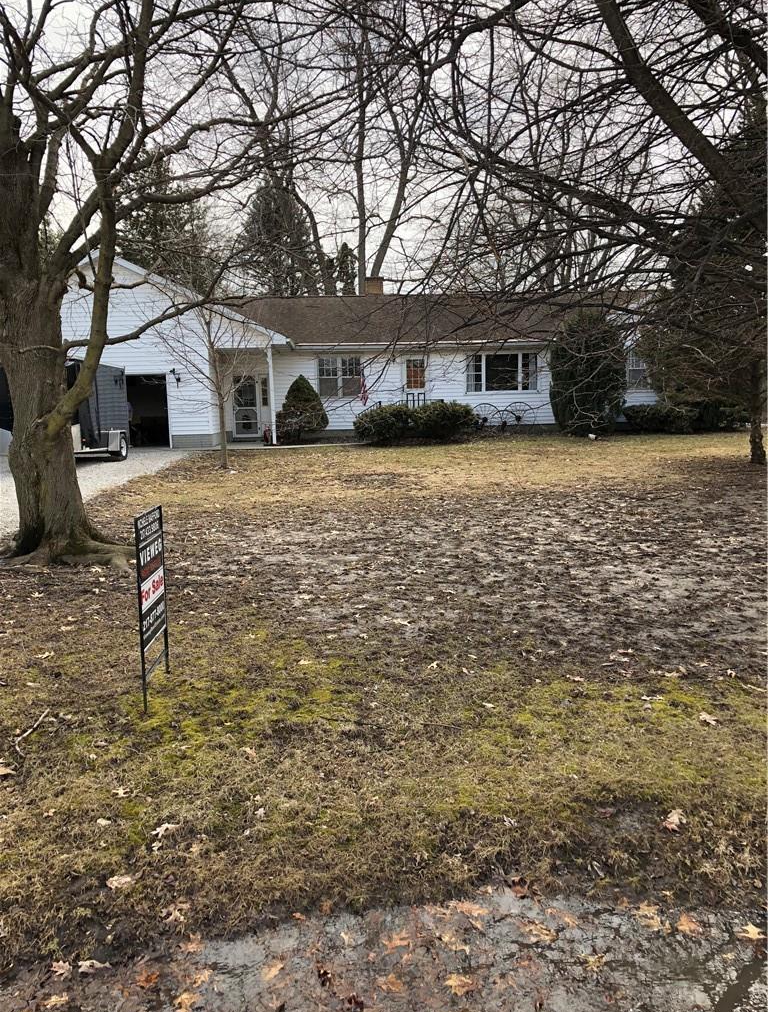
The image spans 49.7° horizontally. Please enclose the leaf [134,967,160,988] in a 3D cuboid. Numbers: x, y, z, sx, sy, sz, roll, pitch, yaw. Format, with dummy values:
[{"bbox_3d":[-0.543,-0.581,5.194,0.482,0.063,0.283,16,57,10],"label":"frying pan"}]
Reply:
[{"bbox_3d":[-0.663,1.326,2.326,0.069,0.015,0.070,-1,8,0],"label":"leaf"}]

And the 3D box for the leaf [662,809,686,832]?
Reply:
[{"bbox_3d":[1.176,1.254,3.308,0.085,0.025,0.140,2,8,25],"label":"leaf"}]

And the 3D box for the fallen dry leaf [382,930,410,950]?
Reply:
[{"bbox_3d":[0.037,1.293,2.471,0.084,0.015,0.088,-1,8,0],"label":"fallen dry leaf"}]

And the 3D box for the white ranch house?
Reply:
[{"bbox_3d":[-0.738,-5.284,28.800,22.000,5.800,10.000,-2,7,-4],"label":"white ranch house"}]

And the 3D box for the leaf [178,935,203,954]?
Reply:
[{"bbox_3d":[-0.573,1.305,2.469,0.075,0.015,0.076,-1,8,0],"label":"leaf"}]

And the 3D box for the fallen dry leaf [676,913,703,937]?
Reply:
[{"bbox_3d":[0.920,1.269,2.513,0.073,0.015,0.095,-1,8,0],"label":"fallen dry leaf"}]

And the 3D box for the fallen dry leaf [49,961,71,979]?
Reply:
[{"bbox_3d":[-0.927,1.326,2.366,0.069,0.015,0.067,-1,8,0],"label":"fallen dry leaf"}]

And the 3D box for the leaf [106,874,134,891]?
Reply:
[{"bbox_3d":[-0.950,1.360,2.994,0.100,0.020,0.070,-1,7,0],"label":"leaf"}]

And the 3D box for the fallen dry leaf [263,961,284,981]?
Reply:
[{"bbox_3d":[-0.318,1.317,2.341,0.066,0.015,0.047,-8,11,-43],"label":"fallen dry leaf"}]

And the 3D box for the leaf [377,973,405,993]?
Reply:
[{"bbox_3d":[0.020,1.440,2.501,0.085,0.015,0.085,-1,7,0],"label":"leaf"}]

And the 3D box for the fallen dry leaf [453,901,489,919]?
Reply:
[{"bbox_3d":[0.271,1.270,2.607,0.119,0.015,0.057,3,9,31],"label":"fallen dry leaf"}]

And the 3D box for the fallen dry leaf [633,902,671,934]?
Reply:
[{"bbox_3d":[0.823,1.266,2.549,0.083,0.015,0.149,-2,8,-3],"label":"fallen dry leaf"}]

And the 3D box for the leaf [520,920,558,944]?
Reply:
[{"bbox_3d":[0.457,1.282,2.486,0.075,0.015,0.126,-7,10,-39],"label":"leaf"}]

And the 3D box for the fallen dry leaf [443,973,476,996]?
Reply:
[{"bbox_3d":[0.228,1.435,2.487,0.090,0.018,0.090,-1,7,0],"label":"fallen dry leaf"}]

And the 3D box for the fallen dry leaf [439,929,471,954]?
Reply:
[{"bbox_3d":[0.231,1.412,2.681,0.075,0.015,0.125,-7,9,-37],"label":"fallen dry leaf"}]

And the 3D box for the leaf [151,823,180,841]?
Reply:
[{"bbox_3d":[-0.877,1.303,3.327,0.110,0.025,0.085,-1,7,0],"label":"leaf"}]

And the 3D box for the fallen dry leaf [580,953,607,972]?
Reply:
[{"bbox_3d":[0.652,1.415,2.567,0.085,0.018,0.085,-1,7,0],"label":"fallen dry leaf"}]

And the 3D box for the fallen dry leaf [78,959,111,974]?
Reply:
[{"bbox_3d":[-0.900,1.432,2.575,0.110,0.020,0.055,-1,7,6],"label":"fallen dry leaf"}]

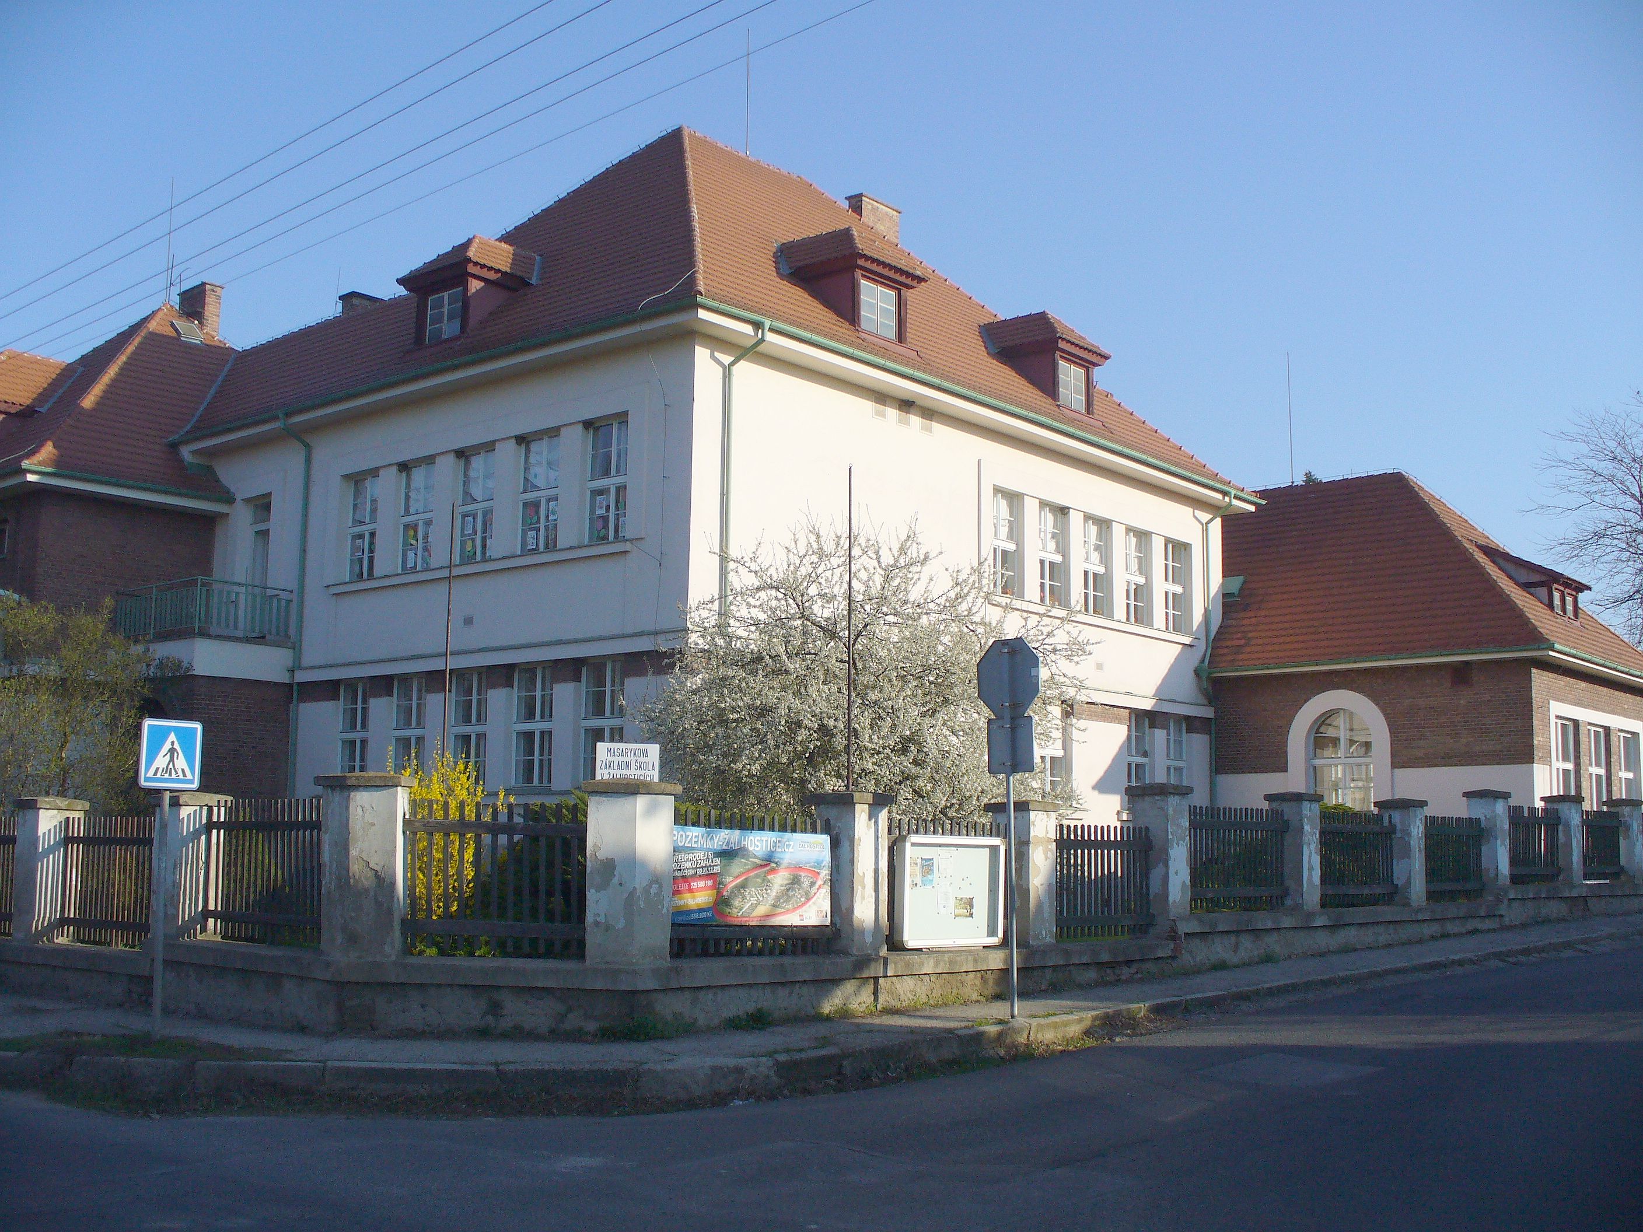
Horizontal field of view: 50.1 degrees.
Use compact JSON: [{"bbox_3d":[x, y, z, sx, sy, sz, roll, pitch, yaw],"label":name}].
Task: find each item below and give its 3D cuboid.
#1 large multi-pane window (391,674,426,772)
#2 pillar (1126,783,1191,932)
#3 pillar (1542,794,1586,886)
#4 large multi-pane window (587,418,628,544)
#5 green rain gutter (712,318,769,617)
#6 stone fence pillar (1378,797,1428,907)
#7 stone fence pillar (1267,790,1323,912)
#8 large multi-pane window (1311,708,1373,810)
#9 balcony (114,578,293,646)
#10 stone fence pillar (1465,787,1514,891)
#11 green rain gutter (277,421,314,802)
[{"bbox_3d":[-6.950,1.983,29.528,0.880,1.880,0.130,-6,-10,40],"label":"large multi-pane window"},{"bbox_3d":[3.739,2.646,19.420,0.540,1.545,0.540,-6,-10,40],"label":"pillar"},{"bbox_3d":[12.154,3.675,28.881,0.540,1.447,0.540,-6,-10,40],"label":"pillar"},{"bbox_3d":[-3.264,-2.119,27.185,1.012,1.897,0.150,-6,-10,40],"label":"large multi-pane window"},{"bbox_3d":[-1.125,0.001,25.832,0.800,8.869,0.180,-6,-10,40],"label":"green rain gutter"},{"bbox_3d":[7.983,3.252,24.221,0.540,1.457,0.540,-6,-10,40],"label":"stone fence pillar"},{"bbox_3d":[6.178,3.059,22.958,0.570,1.543,0.570,-6,-10,41],"label":"stone fence pillar"},{"bbox_3d":[10.692,2.964,35.922,1.395,2.127,0.180,-6,-10,40],"label":"large multi-pane window"},{"bbox_3d":[-11.373,0.030,32.228,2.950,1.020,1.900,-6,-10,40],"label":"balcony"},{"bbox_3d":[10.047,3.372,26.574,0.540,1.482,0.540,-6,-10,40],"label":"stone fence pillar"},{"bbox_3d":[-9.696,0.705,31.542,0.180,8.824,0.700,-6,-10,40],"label":"green rain gutter"}]

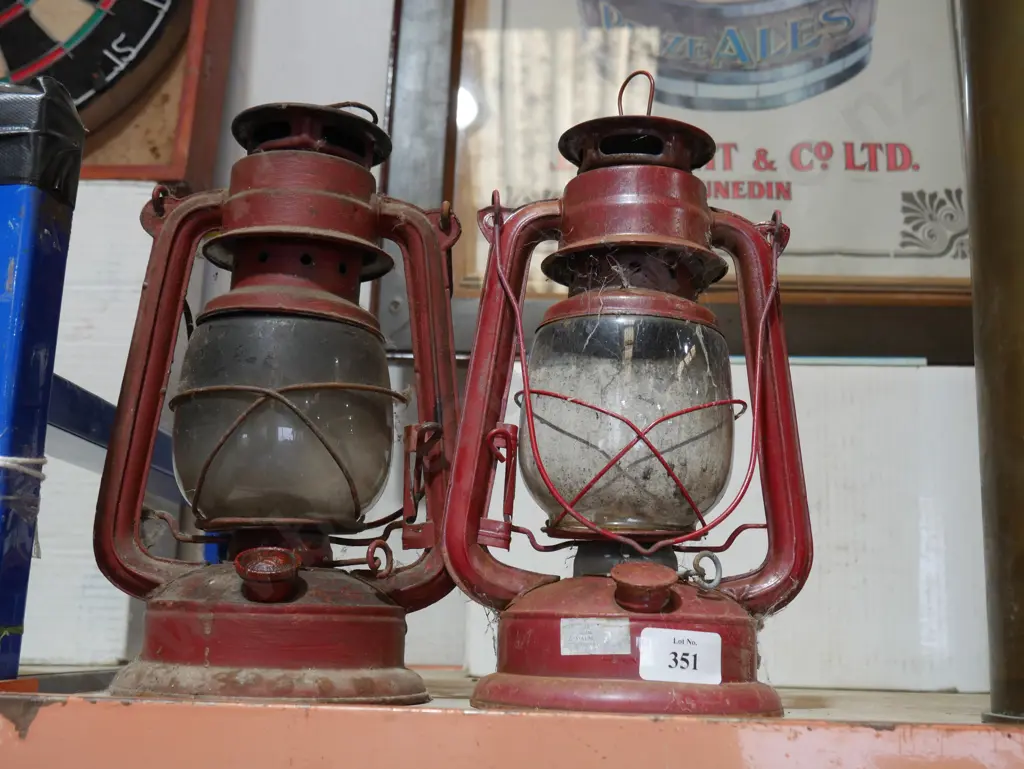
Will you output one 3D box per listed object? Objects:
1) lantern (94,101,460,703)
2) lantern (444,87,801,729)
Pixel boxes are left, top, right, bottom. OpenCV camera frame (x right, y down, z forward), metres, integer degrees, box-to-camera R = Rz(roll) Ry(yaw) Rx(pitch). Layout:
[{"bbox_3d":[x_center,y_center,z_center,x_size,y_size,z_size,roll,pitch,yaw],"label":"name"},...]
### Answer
[{"bbox_3d":[-0.104,-0.002,0.564,0.169,0.287,0.141,3,-10,-2],"label":"lantern"},{"bbox_3d":[0.057,-0.005,0.557,0.170,0.302,0.139,3,-10,-2],"label":"lantern"}]

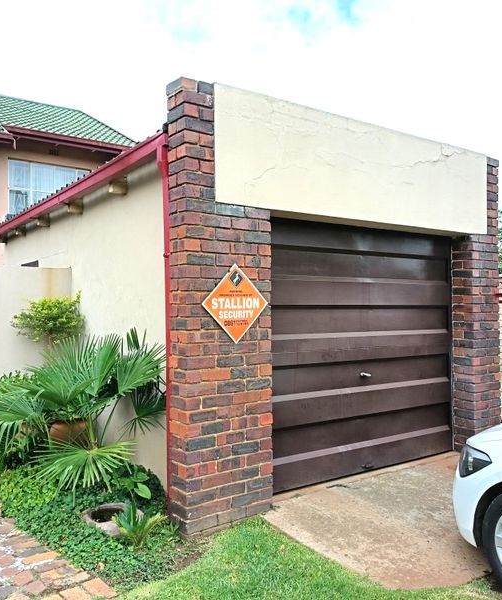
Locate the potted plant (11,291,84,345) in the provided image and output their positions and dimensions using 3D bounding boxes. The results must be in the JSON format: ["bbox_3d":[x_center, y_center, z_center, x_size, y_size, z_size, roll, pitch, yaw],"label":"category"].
[{"bbox_3d":[-1.948,0.193,5.358,0.600,0.570,0.660,0,-2,-35],"label":"potted plant"}]

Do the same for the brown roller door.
[{"bbox_3d":[0.994,0.439,4.841,2.400,2.120,0.080,0,-2,-35],"label":"brown roller door"}]

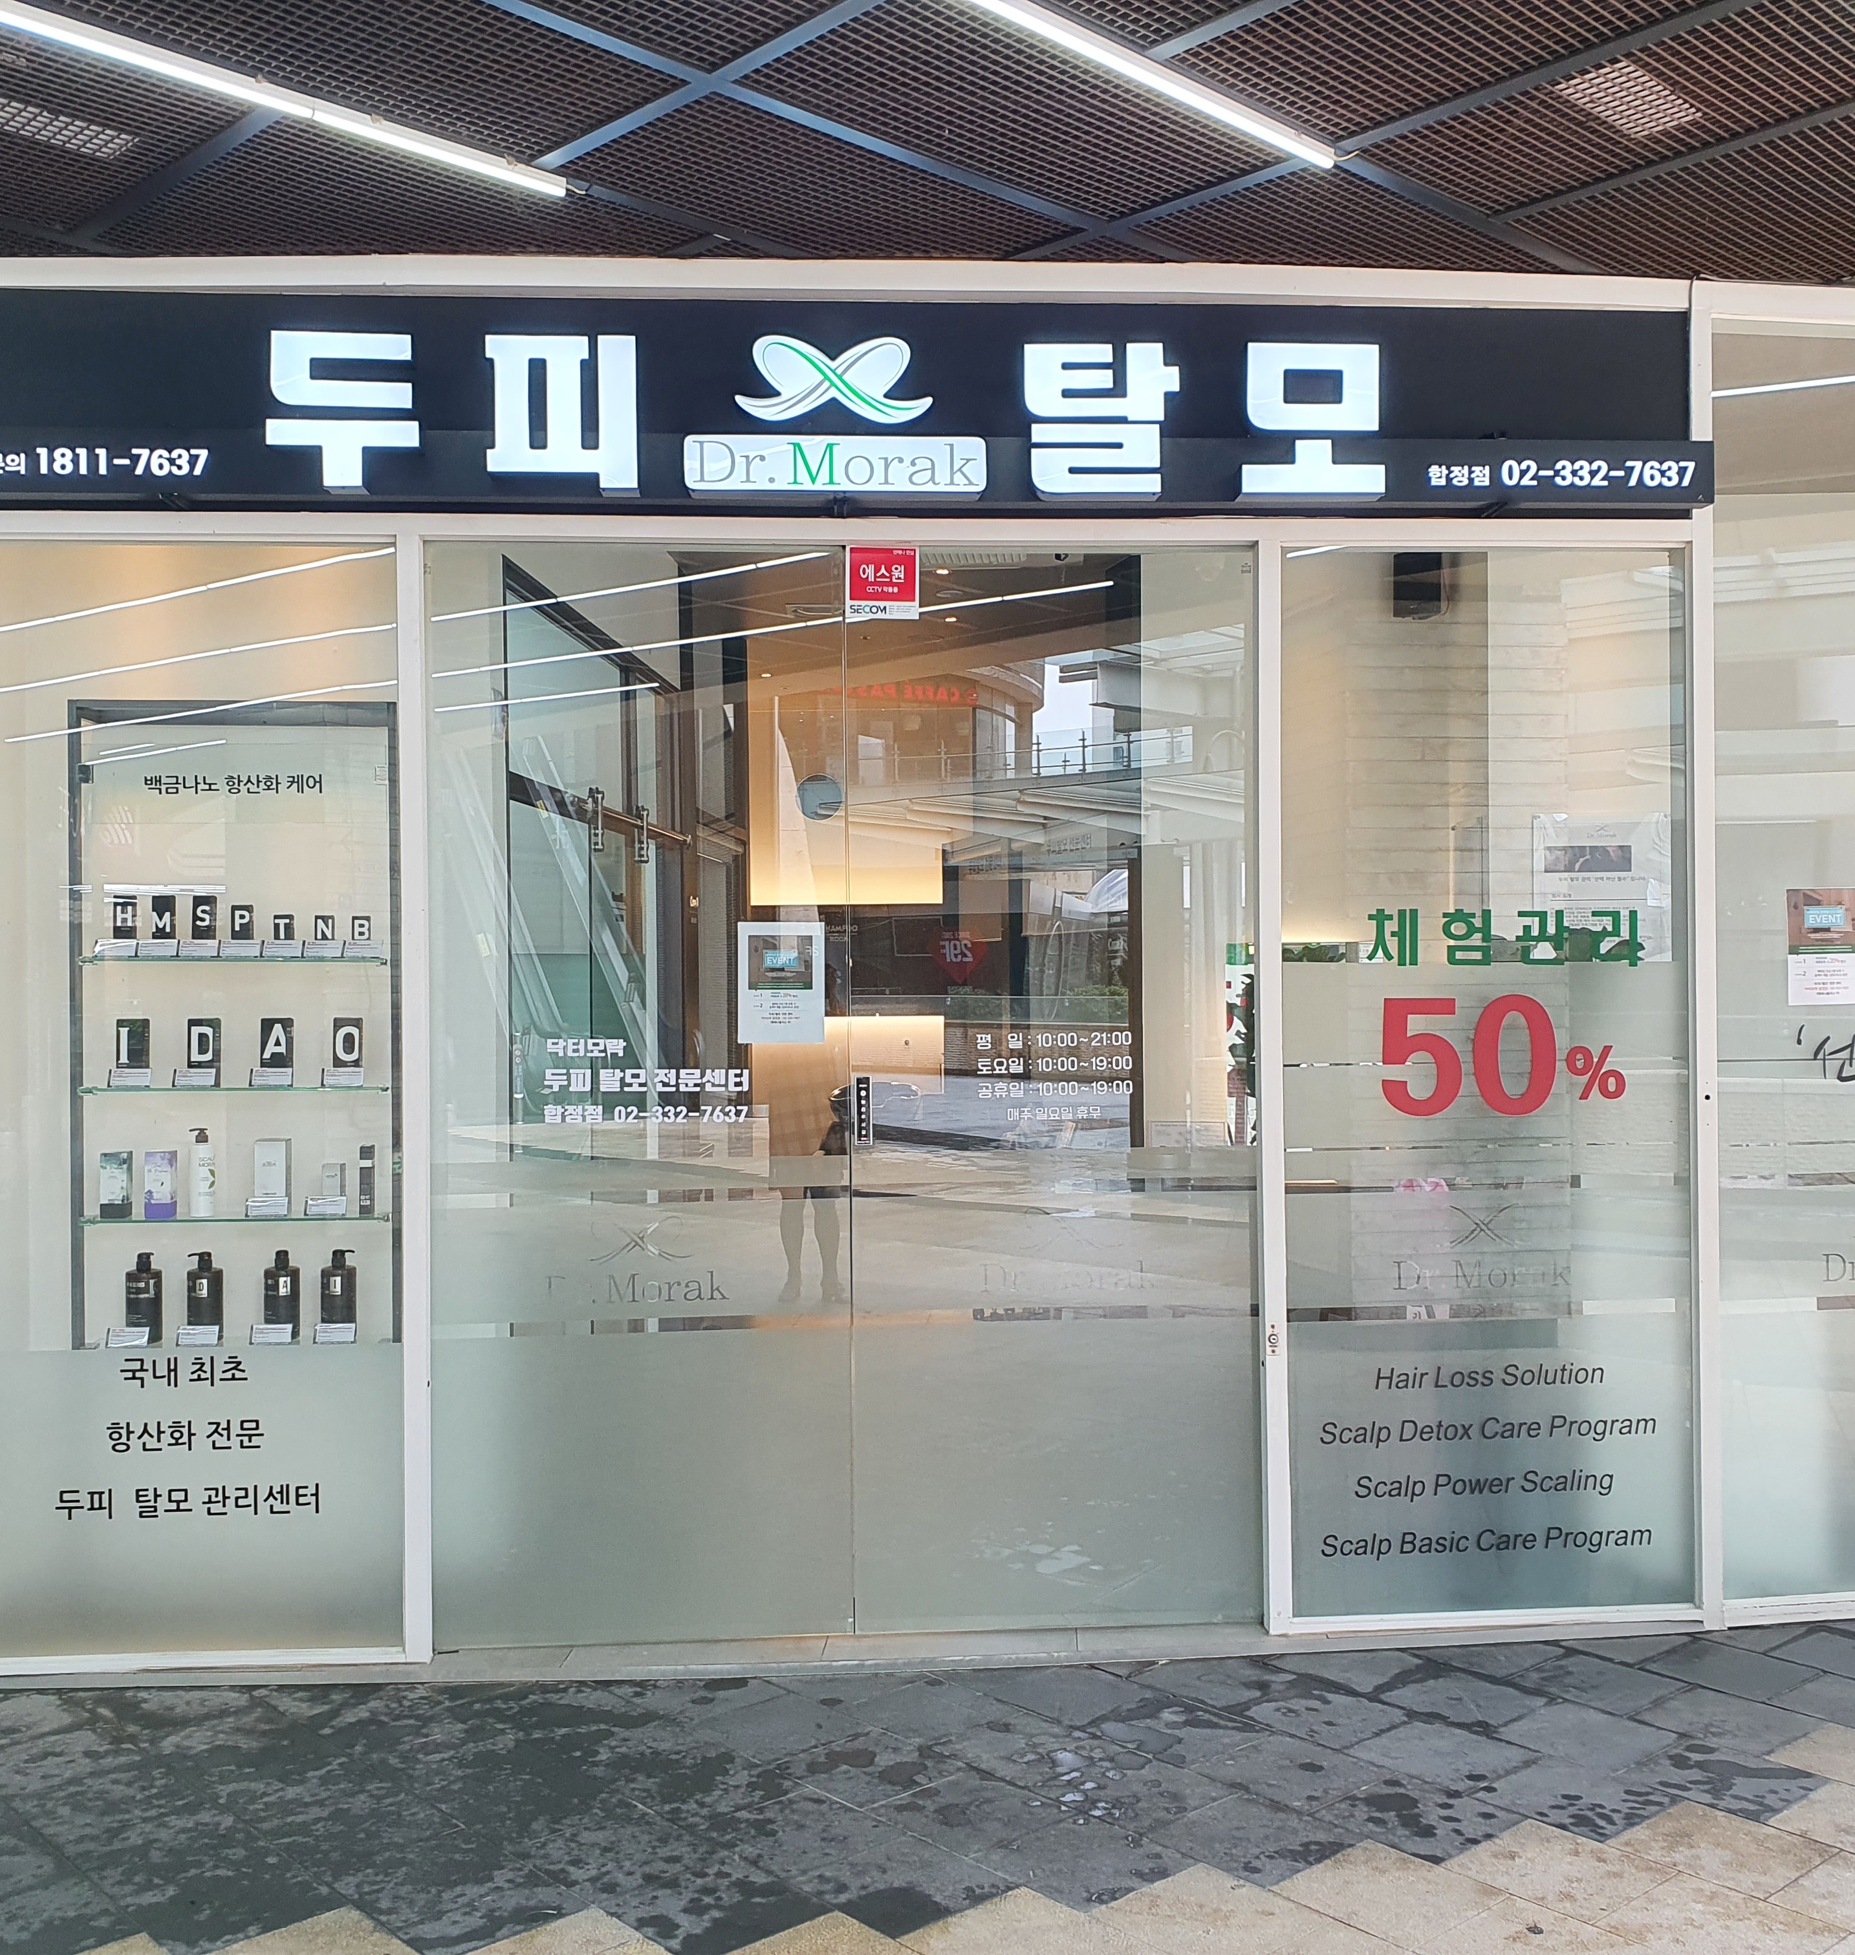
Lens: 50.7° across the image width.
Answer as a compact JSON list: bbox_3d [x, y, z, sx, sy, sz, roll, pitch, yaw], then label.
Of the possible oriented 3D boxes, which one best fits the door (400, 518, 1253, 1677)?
[{"bbox_3d":[-0.183,0.270,4.691,1.993,2.628,0.060,0,0,-4],"label":"door"}]

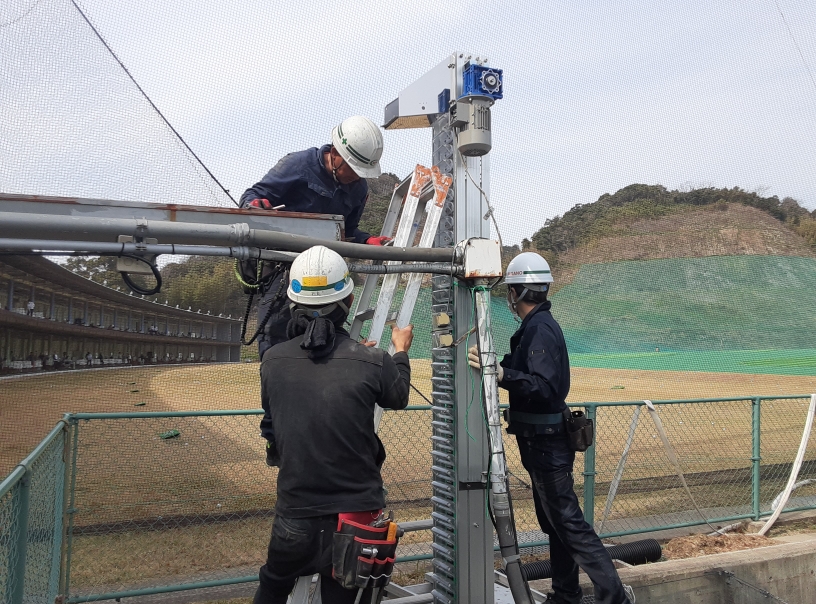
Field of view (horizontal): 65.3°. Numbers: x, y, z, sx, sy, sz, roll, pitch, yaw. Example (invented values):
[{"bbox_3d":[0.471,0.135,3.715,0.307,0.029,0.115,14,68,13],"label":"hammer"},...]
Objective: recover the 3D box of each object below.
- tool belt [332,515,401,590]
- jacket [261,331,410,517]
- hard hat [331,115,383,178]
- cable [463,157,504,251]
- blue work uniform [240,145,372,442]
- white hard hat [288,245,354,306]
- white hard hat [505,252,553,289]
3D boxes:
[{"bbox_3d":[-0.143,0.862,2.200,0.220,0.250,0.130,2,-5,-21],"label":"tool belt"},{"bbox_3d":[-0.264,0.432,2.320,0.510,0.650,0.400,-1,-5,9],"label":"jacket"},{"bbox_3d":[-0.190,-0.694,2.720,0.160,0.280,0.220,-39,-18,15],"label":"hard hat"},{"bbox_3d":[0.350,-0.461,2.950,0.200,0.430,0.080,0,-5,-6],"label":"cable"},{"bbox_3d":[-0.446,-0.047,2.850,0.580,1.280,0.500,4,-6,-37],"label":"blue work uniform"},{"bbox_3d":[-0.303,-0.103,2.230,0.220,0.170,0.280,-1,12,9],"label":"white hard hat"},{"bbox_3d":[0.608,-0.166,3.200,0.220,0.160,0.280,4,-6,-40],"label":"white hard hat"}]

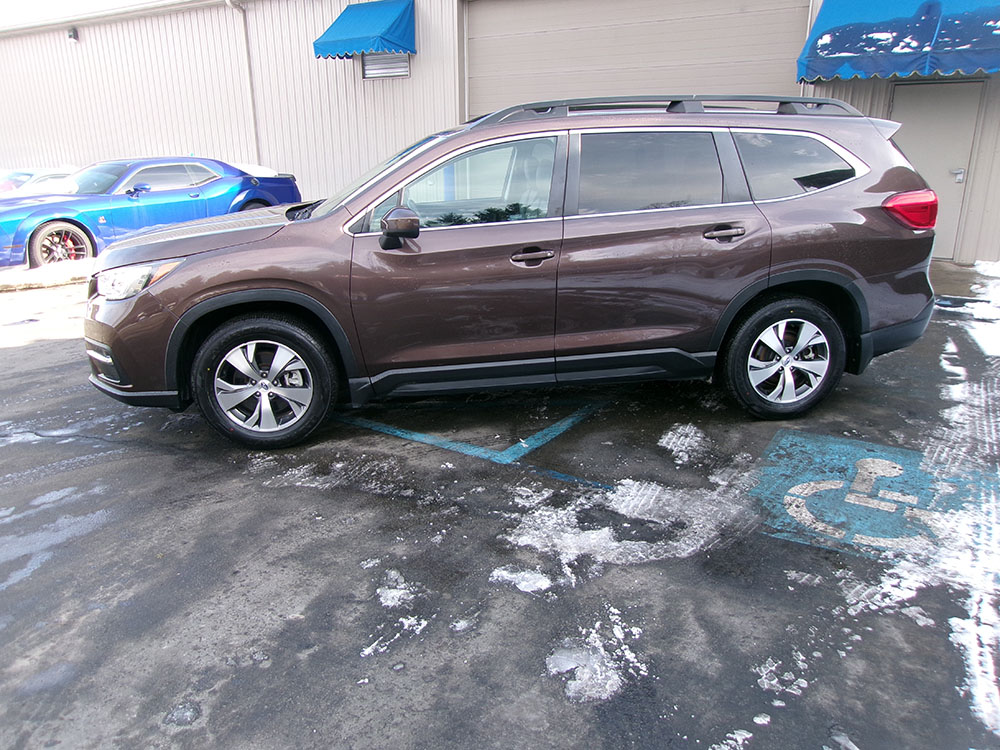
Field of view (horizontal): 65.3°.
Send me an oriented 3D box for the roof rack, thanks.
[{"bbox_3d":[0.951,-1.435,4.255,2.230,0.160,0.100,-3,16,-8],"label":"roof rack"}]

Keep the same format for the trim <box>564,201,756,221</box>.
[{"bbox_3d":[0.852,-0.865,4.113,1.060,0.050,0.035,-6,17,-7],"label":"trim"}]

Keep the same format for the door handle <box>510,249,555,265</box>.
[{"bbox_3d":[0.169,-0.615,4.031,0.228,0.050,0.055,-3,17,-8],"label":"door handle"}]

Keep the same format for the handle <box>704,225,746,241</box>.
[{"bbox_3d":[1.191,-0.752,4.146,0.228,0.050,0.055,-3,17,-8],"label":"handle"}]

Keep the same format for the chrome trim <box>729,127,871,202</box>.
[{"bbox_3d":[1.647,-1.144,4.255,0.810,0.415,0.075,-3,3,-8],"label":"chrome trim"}]

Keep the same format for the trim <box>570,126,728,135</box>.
[{"bbox_3d":[0.801,-1.306,4.142,0.880,0.042,0.035,-3,17,-8],"label":"trim"}]

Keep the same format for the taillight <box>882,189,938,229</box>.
[{"bbox_3d":[2.288,-0.938,4.412,0.440,0.240,0.270,-3,17,-8],"label":"taillight"}]

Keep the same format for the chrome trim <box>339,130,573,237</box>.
[{"bbox_3d":[-0.223,-0.982,3.986,1.180,0.520,0.080,-3,-1,-5],"label":"chrome trim"}]

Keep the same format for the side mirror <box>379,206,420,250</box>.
[{"bbox_3d":[-0.494,-0.721,3.829,0.195,0.210,0.240,-3,16,-8],"label":"side mirror"}]

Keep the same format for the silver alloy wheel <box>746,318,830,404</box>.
[{"bbox_3d":[1.628,-0.098,4.506,0.492,0.492,0.190,-3,17,-8],"label":"silver alloy wheel"}]

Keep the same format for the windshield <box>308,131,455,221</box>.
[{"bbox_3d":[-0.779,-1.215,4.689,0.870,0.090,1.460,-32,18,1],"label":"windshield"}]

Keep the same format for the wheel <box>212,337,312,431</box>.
[{"bbox_3d":[-1.228,0.038,4.110,0.494,0.494,0.200,-3,16,-8],"label":"wheel"}]

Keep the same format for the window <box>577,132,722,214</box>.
[{"bbox_3d":[0.791,-1.067,4.114,0.790,0.430,0.050,-3,-1,-8],"label":"window"}]

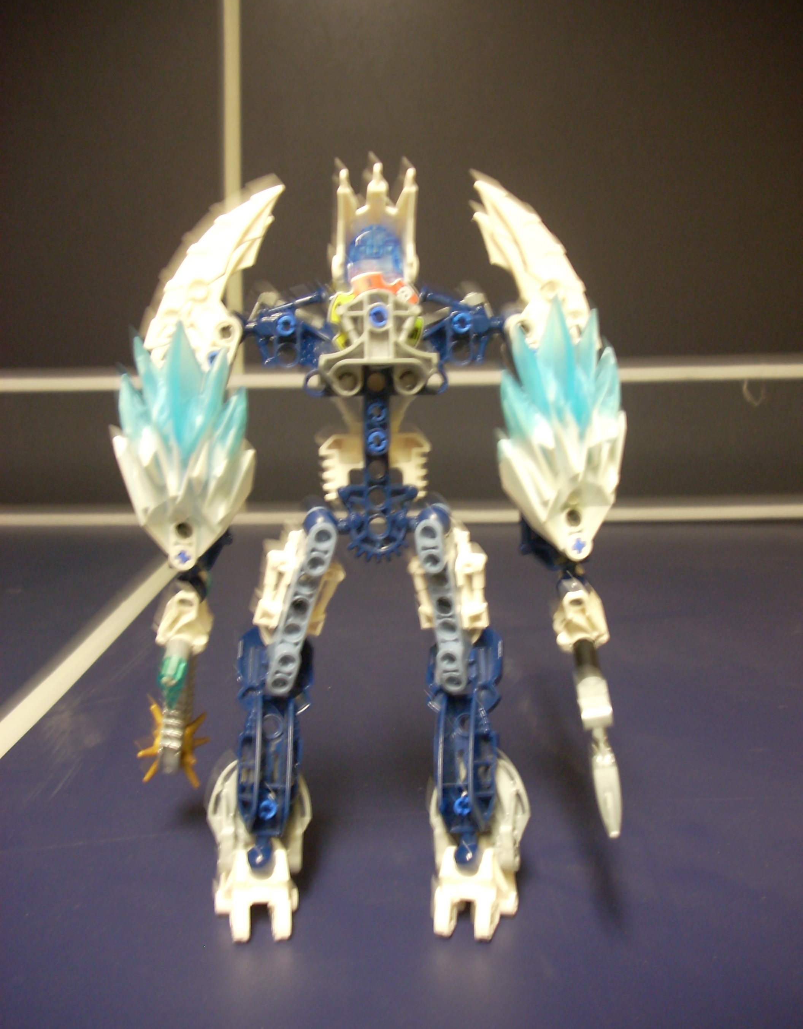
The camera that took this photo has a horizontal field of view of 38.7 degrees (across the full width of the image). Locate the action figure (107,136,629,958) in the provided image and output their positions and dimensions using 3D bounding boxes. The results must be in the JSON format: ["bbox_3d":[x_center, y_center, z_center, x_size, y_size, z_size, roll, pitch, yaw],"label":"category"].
[{"bbox_3d":[-0.008,0.010,0.303,0.132,0.200,0.076,-1,9,-2],"label":"action figure"}]

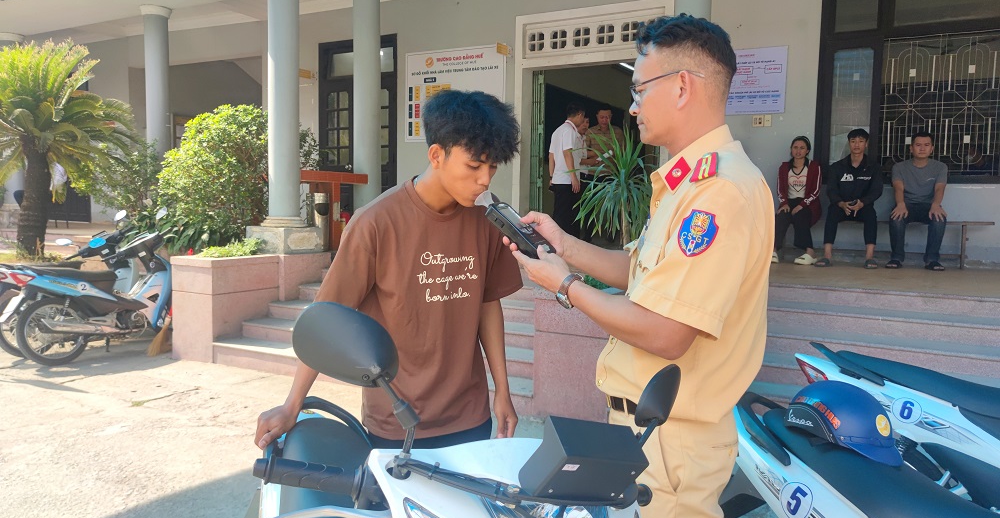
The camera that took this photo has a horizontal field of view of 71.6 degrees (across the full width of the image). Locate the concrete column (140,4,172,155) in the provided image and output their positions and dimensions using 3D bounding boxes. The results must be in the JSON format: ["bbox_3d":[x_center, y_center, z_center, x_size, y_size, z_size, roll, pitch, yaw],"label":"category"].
[{"bbox_3d":[-4.775,-1.893,9.681,0.460,3.120,0.460,4,5,29],"label":"concrete column"}]

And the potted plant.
[{"bbox_3d":[0.998,-0.506,5.650,0.780,1.200,0.780,4,5,29],"label":"potted plant"}]

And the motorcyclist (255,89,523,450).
[{"bbox_3d":[-0.301,0.426,1.840,0.640,1.690,0.470,-1,5,-25],"label":"motorcyclist"}]

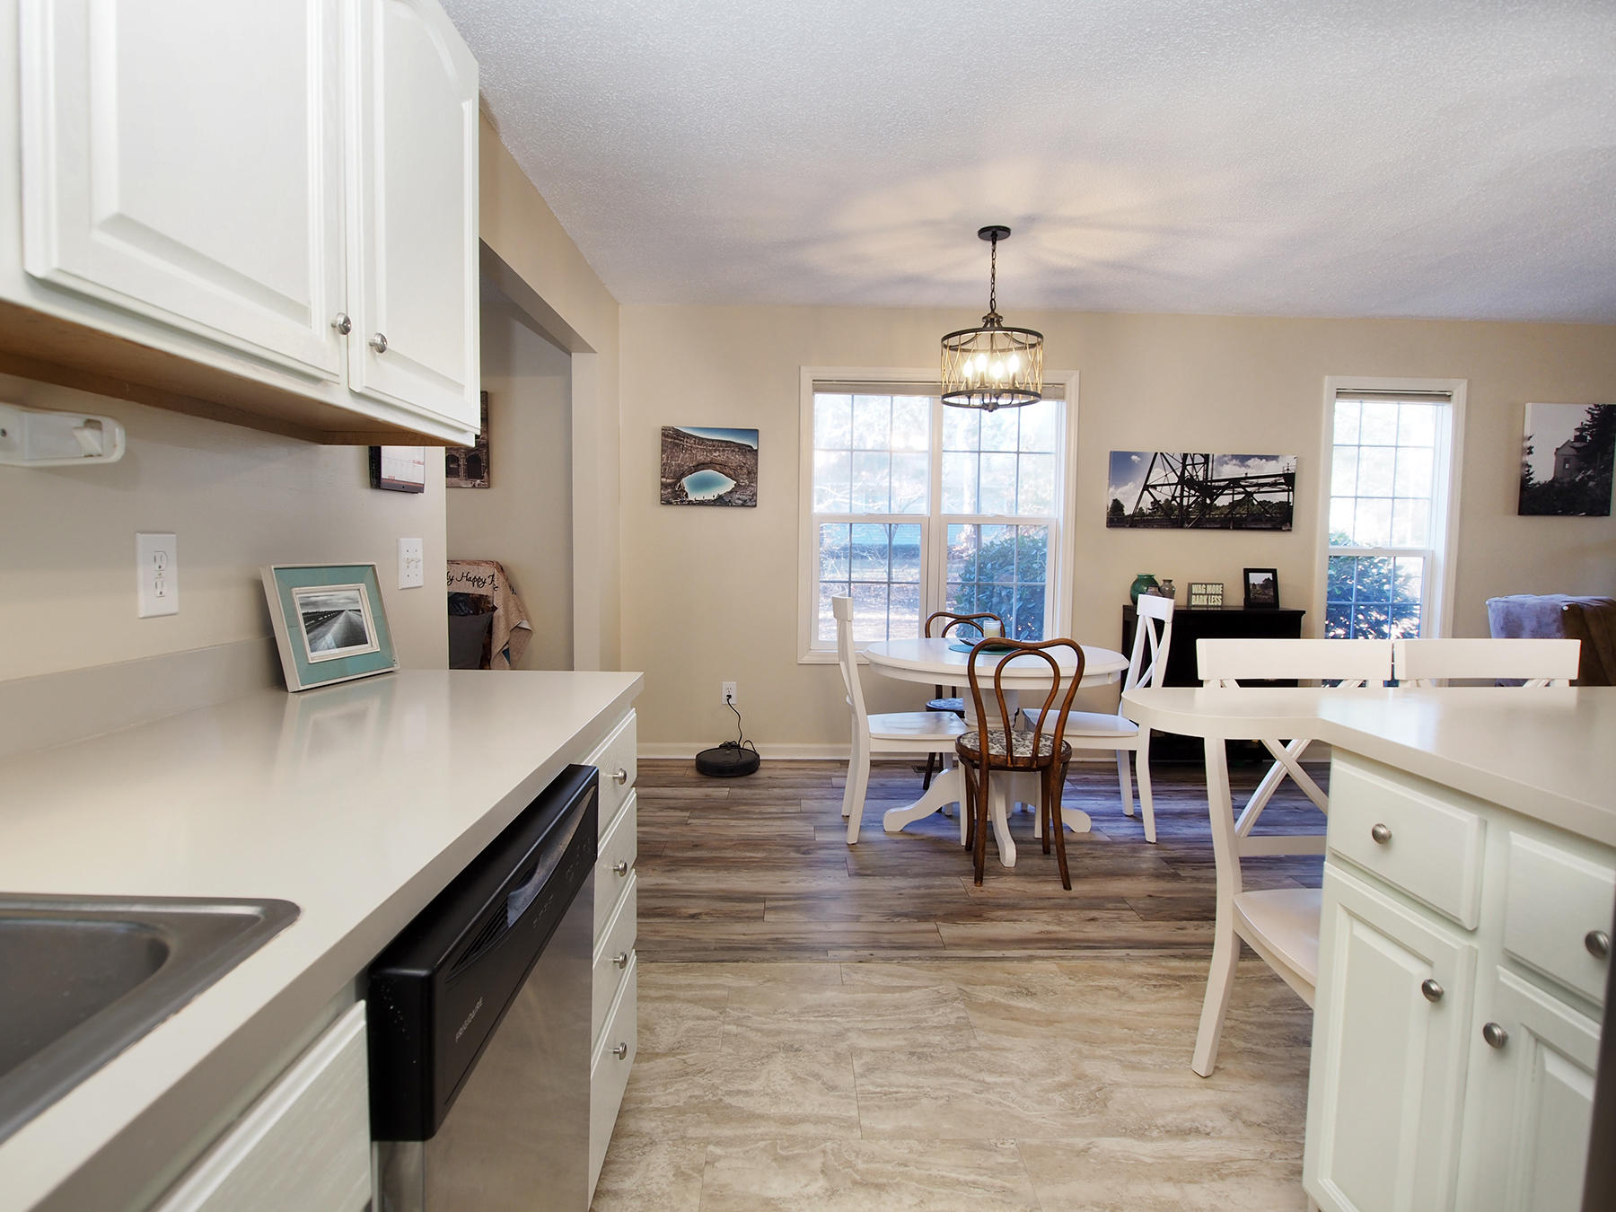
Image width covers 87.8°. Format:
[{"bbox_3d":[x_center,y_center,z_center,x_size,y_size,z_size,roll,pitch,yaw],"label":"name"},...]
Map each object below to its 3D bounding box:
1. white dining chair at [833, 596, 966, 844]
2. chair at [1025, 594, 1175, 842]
[{"bbox_3d":[0.378,0.439,3.462,0.547,0.972,0.458,1,4,-1],"label":"white dining chair"},{"bbox_3d":[1.207,0.447,3.542,0.547,0.972,0.458,1,4,4],"label":"chair"}]

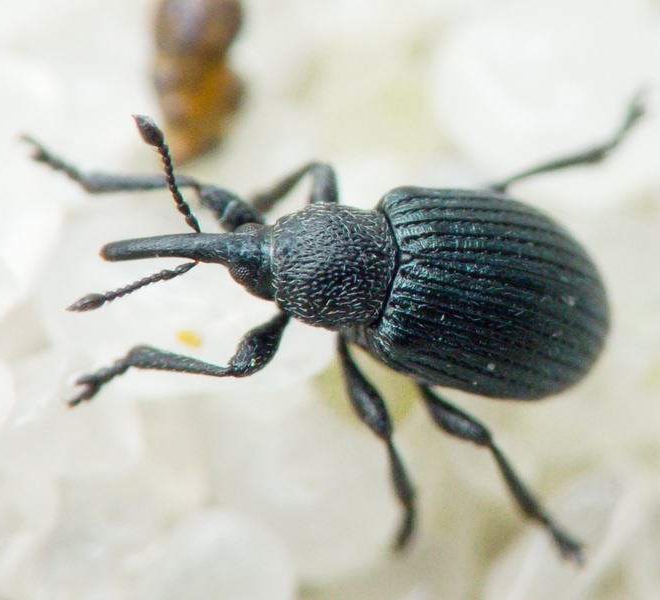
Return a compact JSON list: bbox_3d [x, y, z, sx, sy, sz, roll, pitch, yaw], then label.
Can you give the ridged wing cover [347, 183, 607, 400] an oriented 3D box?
[{"bbox_3d":[0.001,0.000,0.031,0.002,0.001,0.001,16,77,-17],"label":"ridged wing cover"}]

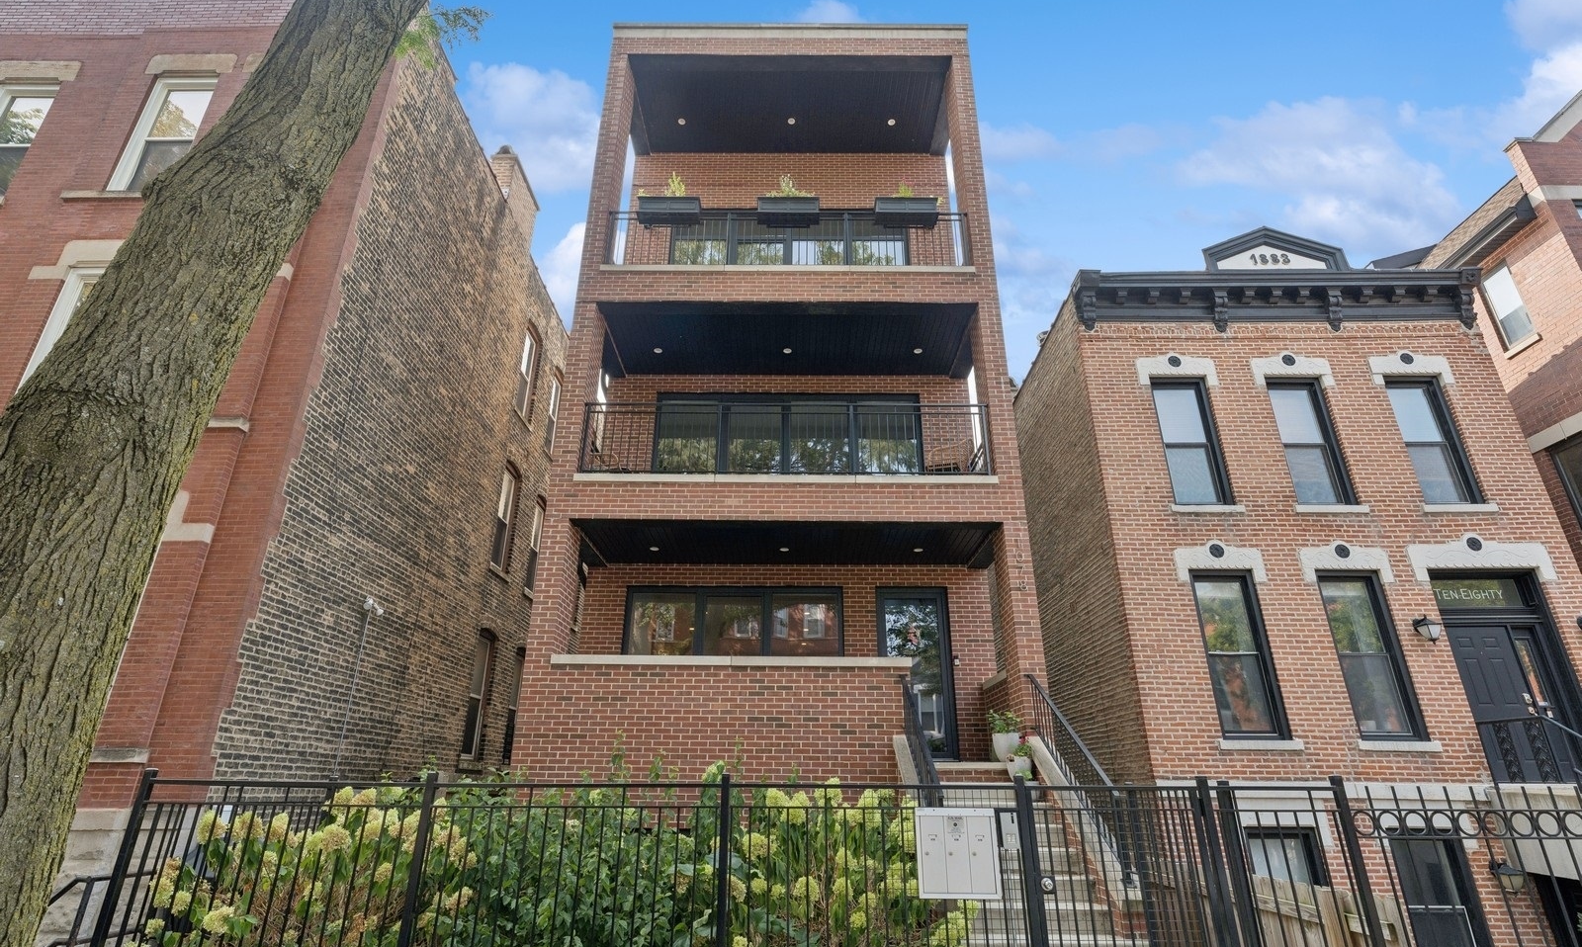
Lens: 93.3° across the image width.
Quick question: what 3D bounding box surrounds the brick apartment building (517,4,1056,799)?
[{"bbox_3d":[-0.028,0.908,15.588,5.973,13.318,12.000,0,-23,0],"label":"brick apartment building"}]

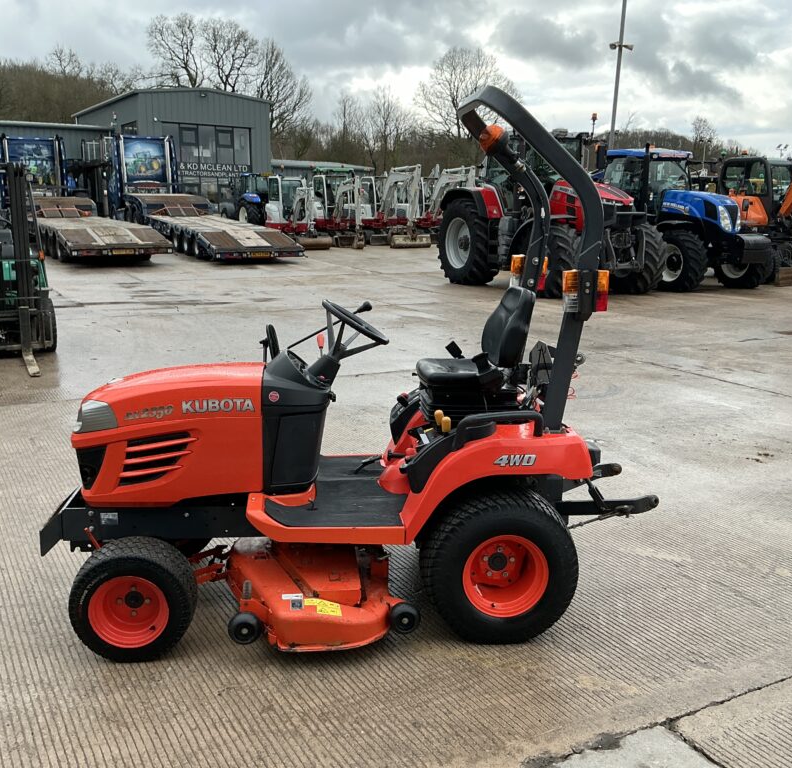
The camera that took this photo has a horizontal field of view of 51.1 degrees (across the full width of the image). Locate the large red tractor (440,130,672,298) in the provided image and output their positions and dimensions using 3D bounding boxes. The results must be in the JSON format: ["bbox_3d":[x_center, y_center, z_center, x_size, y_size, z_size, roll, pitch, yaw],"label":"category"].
[{"bbox_3d":[3.236,-3.745,17.890,2.550,3.350,5.300,-5,14,-28],"label":"large red tractor"}]

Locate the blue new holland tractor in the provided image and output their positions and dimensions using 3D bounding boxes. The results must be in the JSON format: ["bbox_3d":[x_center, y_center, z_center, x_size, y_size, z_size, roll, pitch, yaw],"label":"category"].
[{"bbox_3d":[6.331,-3.911,19.580,2.480,3.100,5.150,-5,14,-28],"label":"blue new holland tractor"}]

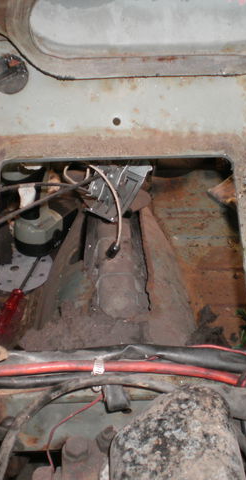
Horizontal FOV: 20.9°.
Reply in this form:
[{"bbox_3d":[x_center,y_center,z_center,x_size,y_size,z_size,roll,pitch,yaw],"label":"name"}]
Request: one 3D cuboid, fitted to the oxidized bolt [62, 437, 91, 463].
[{"bbox_3d":[-0.035,0.154,0.490,0.018,0.013,0.018,0,56,0],"label":"oxidized bolt"}]

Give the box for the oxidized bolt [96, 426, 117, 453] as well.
[{"bbox_3d":[-0.013,0.151,0.505,0.016,0.018,0.016,8,51,-10],"label":"oxidized bolt"}]

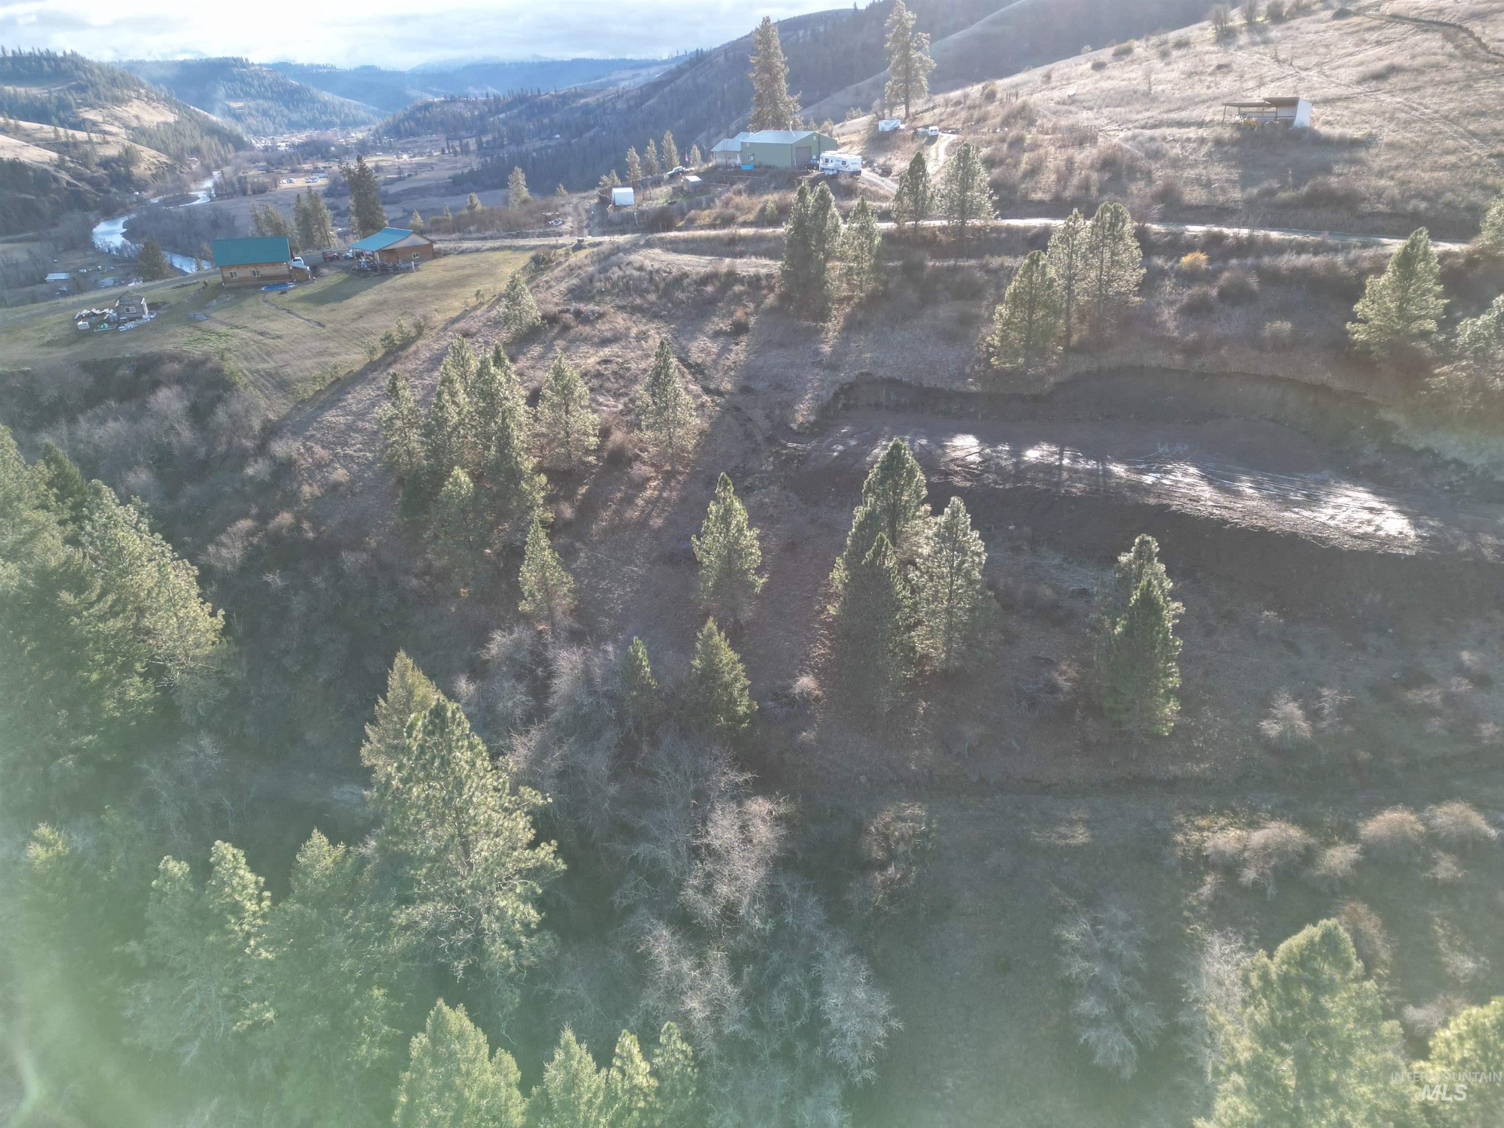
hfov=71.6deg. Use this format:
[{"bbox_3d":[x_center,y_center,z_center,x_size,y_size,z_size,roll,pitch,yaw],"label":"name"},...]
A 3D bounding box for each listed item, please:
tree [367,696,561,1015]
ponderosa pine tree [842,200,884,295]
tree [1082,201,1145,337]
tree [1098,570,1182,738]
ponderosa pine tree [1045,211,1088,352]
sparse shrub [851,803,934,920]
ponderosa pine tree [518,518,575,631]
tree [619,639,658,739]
[{"bbox_3d":[-13.893,14.199,49.298,9.193,18.458,9.193,-10,25,-18],"label":"tree"},{"bbox_3d":[14.737,-42.143,139.206,5.648,13.014,5.648,1,24,6],"label":"ponderosa pine tree"},{"bbox_3d":[33.124,-27.096,95.892,5.600,11.900,5.600,-2,24,0],"label":"tree"},{"bbox_3d":[24.741,5.455,65.500,4.890,11.090,4.890,0,24,0],"label":"tree"},{"bbox_3d":[36.117,-31.771,117.053,4.722,15.454,4.722,5,25,16],"label":"ponderosa pine tree"},{"bbox_3d":[7.956,16.068,58.500,4.530,5.800,4.530,0,24,0],"label":"sparse shrub"},{"bbox_3d":[-18.091,0.991,91.067,5.006,10.836,5.006,-7,24,-11],"label":"ponderosa pine tree"},{"bbox_3d":[-7.541,8.144,69.000,2.550,7.510,2.550,0,24,0],"label":"tree"}]

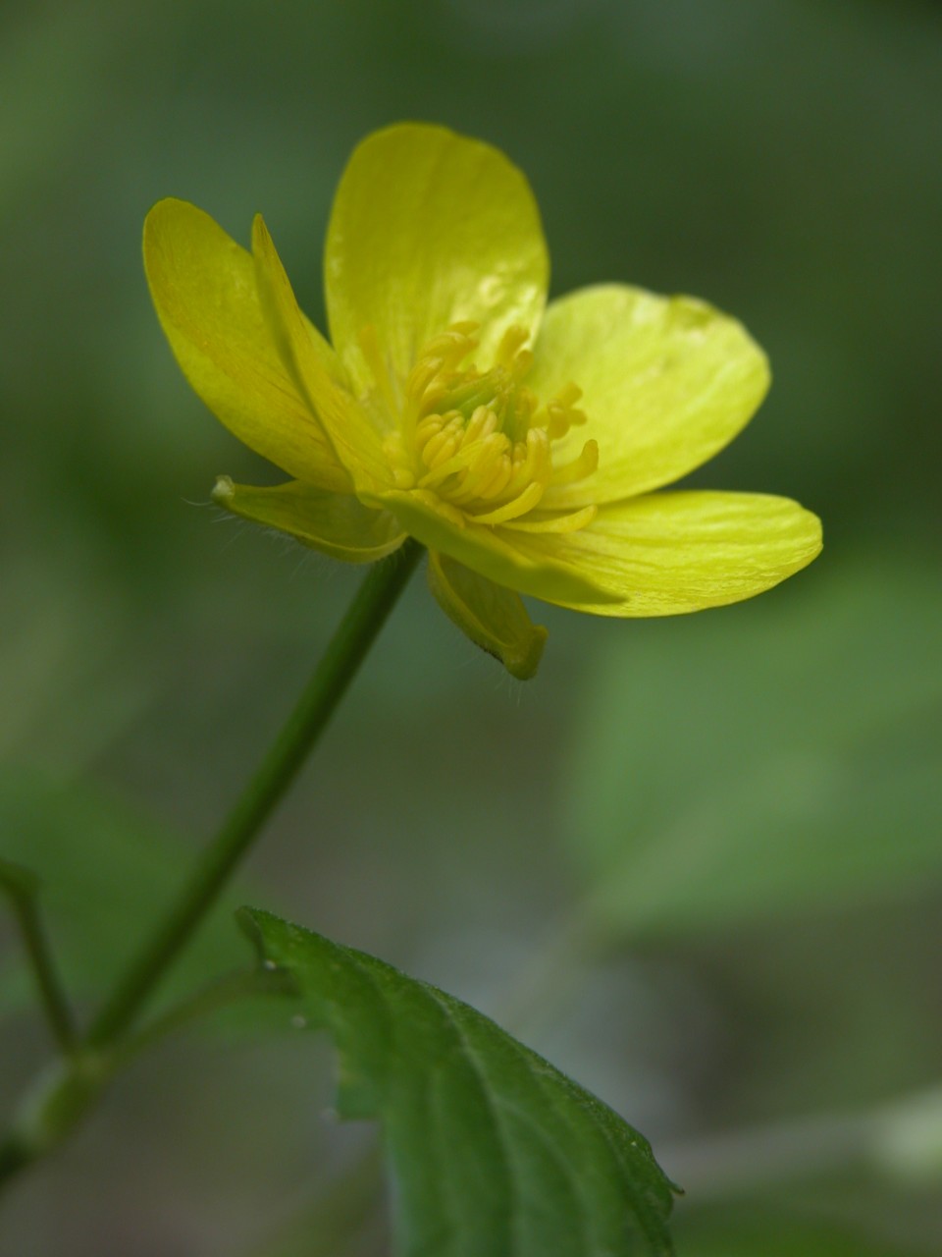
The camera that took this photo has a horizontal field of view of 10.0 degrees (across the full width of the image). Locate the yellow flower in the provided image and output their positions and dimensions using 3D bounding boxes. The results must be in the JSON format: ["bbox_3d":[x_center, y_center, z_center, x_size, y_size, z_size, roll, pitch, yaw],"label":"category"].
[{"bbox_3d":[-0.001,-0.007,0.212,0.029,0.012,0.028,22,30,0],"label":"yellow flower"}]

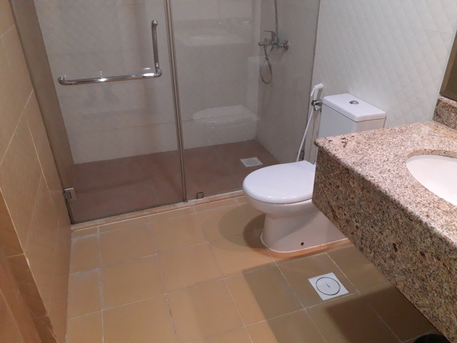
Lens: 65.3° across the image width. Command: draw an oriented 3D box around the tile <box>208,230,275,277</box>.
[{"bbox_3d":[0.074,0.467,2.011,0.302,0.013,0.302,-10,31,-16],"label":"tile"}]

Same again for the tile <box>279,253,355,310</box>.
[{"bbox_3d":[0.456,0.558,1.844,0.302,0.013,0.302,-10,31,-16],"label":"tile"}]

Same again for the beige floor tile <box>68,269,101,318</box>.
[{"bbox_3d":[-0.715,0.604,1.785,0.154,0.013,0.302,-10,31,-16],"label":"beige floor tile"}]

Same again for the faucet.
[{"bbox_3d":[0.306,-0.934,2.564,0.163,0.127,0.205,-10,31,-16],"label":"faucet"}]

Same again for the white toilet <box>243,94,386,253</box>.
[{"bbox_3d":[0.397,0.042,1.943,0.667,0.788,0.347,-10,31,-16],"label":"white toilet"}]

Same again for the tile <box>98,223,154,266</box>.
[{"bbox_3d":[-0.595,0.427,2.097,0.302,0.013,0.302,-10,31,-16],"label":"tile"}]

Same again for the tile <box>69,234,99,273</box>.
[{"bbox_3d":[-0.811,0.464,2.035,0.154,0.013,0.302,-10,31,-16],"label":"tile"}]

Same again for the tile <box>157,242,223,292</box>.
[{"bbox_3d":[-0.212,0.517,1.929,0.302,0.013,0.302,-10,31,-16],"label":"tile"}]

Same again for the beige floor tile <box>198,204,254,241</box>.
[{"bbox_3d":[-0.022,0.327,2.261,0.302,0.013,0.302,-10,31,-16],"label":"beige floor tile"}]

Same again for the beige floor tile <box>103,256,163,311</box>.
[{"bbox_3d":[-0.499,0.567,1.847,0.302,0.013,0.302,-10,31,-16],"label":"beige floor tile"}]

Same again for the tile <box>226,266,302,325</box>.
[{"bbox_3d":[0.170,0.607,1.762,0.302,0.013,0.302,-10,31,-16],"label":"tile"}]

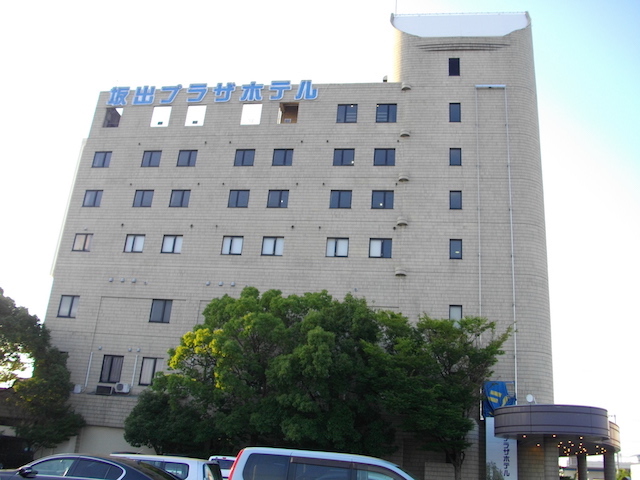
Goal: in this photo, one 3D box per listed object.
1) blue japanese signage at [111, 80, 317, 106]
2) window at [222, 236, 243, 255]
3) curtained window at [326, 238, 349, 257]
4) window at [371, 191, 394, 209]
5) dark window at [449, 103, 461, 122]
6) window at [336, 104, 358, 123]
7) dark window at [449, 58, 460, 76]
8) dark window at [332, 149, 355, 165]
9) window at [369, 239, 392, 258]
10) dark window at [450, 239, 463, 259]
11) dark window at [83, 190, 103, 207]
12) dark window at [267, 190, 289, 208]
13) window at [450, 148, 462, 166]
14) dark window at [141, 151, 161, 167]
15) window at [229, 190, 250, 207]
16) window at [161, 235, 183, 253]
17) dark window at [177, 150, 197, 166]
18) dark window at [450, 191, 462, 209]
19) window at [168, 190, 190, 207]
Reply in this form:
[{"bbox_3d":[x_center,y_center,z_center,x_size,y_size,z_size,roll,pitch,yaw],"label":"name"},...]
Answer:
[{"bbox_3d":[-7.610,-10.156,41.039,15.326,1.441,0.250,1,-21,10],"label":"blue japanese signage"},{"bbox_3d":[-5.224,0.328,35.323,1.267,1.174,0.150,1,-21,10],"label":"window"},{"bbox_3d":[1.082,0.467,35.686,1.326,1.210,0.120,1,-21,10],"label":"curtained window"},{"bbox_3d":[3.705,-2.374,34.903,1.271,1.193,0.150,1,-21,10],"label":"window"},{"bbox_3d":[8.295,-7.824,36.277,0.671,1.360,0.150,1,-21,10],"label":"dark window"},{"bbox_3d":[1.699,-7.859,36.786,1.269,1.355,0.150,1,-21,9],"label":"window"},{"bbox_3d":[8.894,-11.371,39.047,0.682,1.402,0.120,1,-21,10],"label":"dark window"},{"bbox_3d":[1.559,-5.259,37.872,1.326,1.238,0.120,1,-21,10],"label":"dark window"},{"bbox_3d":[3.406,0.459,33.193,1.259,1.175,0.150,1,-21,9],"label":"window"},{"bbox_3d":[7.949,0.577,34.478,0.691,1.210,0.120,1,-21,10],"label":"dark window"},{"bbox_3d":[-15.197,-2.752,39.721,1.261,1.213,0.120,1,-21,10],"label":"dark window"},{"bbox_3d":[-2.533,-2.490,35.981,1.286,1.187,0.150,1,-21,10],"label":"dark window"},{"bbox_3d":[7.919,-4.846,34.585,0.669,1.199,0.150,1,-21,9],"label":"window"},{"bbox_3d":[-11.376,-5.467,40.148,1.280,1.238,0.120,1,-21,10],"label":"dark window"},{"bbox_3d":[-5.170,-2.591,37.957,1.310,1.213,0.120,1,-21,10],"label":"window"},{"bbox_3d":[-8.786,0.249,35.233,1.236,1.197,0.150,1,-21,9],"label":"window"},{"bbox_3d":[-8.534,-5.241,38.052,1.223,1.187,0.150,1,-21,10],"label":"dark window"},{"bbox_3d":[7.850,-2.300,34.188,0.669,1.181,0.150,1,-21,10],"label":"dark window"},{"bbox_3d":[-8.567,-2.537,36.310,1.252,1.196,0.150,1,-21,9],"label":"window"}]

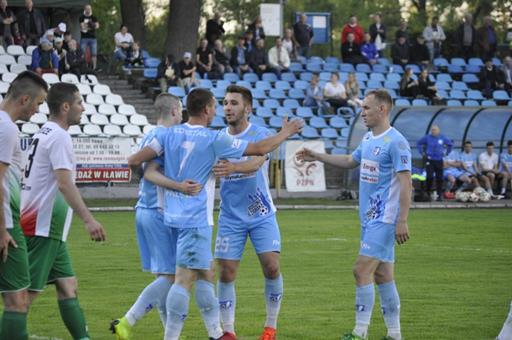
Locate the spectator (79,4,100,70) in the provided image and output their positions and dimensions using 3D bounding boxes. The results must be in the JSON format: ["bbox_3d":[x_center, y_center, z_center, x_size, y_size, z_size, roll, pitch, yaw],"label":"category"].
[{"bbox_3d":[-4.442,-3.524,70.652,0.530,1.740,0.360,0,1,-12],"label":"spectator"}]

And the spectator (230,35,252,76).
[{"bbox_3d":[-0.331,-2.916,70.384,0.570,1.270,0.750,0,1,-20],"label":"spectator"}]

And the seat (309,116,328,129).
[{"bbox_3d":[1.544,-1.144,65.619,0.420,0.330,0.410,0,1,-13],"label":"seat"}]

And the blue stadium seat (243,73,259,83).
[{"bbox_3d":[-0.137,-2.413,69.768,0.430,0.270,0.400,0,1,-20],"label":"blue stadium seat"}]

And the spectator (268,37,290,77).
[{"bbox_3d":[0.617,-2.852,69.700,0.570,1.270,0.750,0,1,-21],"label":"spectator"}]

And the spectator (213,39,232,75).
[{"bbox_3d":[-0.901,-2.841,70.382,0.530,1.260,0.780,0,1,-35],"label":"spectator"}]

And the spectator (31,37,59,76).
[{"bbox_3d":[-5.422,-2.692,68.097,0.620,1.250,0.780,0,1,-15],"label":"spectator"}]

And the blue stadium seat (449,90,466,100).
[{"bbox_3d":[5.227,-1.901,68.900,0.430,0.310,0.400,0,1,-15],"label":"blue stadium seat"}]

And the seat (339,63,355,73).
[{"bbox_3d":[2.439,-2.735,71.587,0.430,0.270,0.400,0,1,-20],"label":"seat"}]

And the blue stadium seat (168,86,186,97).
[{"bbox_3d":[-1.967,-1.941,66.540,0.430,0.310,0.410,0,1,-21],"label":"blue stadium seat"}]

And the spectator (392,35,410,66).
[{"bbox_3d":[4.020,-3.110,72.881,0.530,1.270,0.750,0,1,-20],"label":"spectator"}]

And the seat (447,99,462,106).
[{"bbox_3d":[5.184,-1.691,69.270,0.430,0.270,0.400,0,1,-20],"label":"seat"}]

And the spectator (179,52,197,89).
[{"bbox_3d":[-1.787,-2.505,69.299,0.500,1.140,0.720,0,1,-18],"label":"spectator"}]

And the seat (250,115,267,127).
[{"bbox_3d":[0.049,-1.166,65.218,0.420,0.330,0.410,0,1,-13],"label":"seat"}]

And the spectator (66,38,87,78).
[{"bbox_3d":[-4.608,-2.721,67.808,0.520,1.220,0.700,0,1,-10],"label":"spectator"}]

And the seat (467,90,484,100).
[{"bbox_3d":[5.838,-1.982,70.386,0.420,0.290,0.400,0,1,-18],"label":"seat"}]

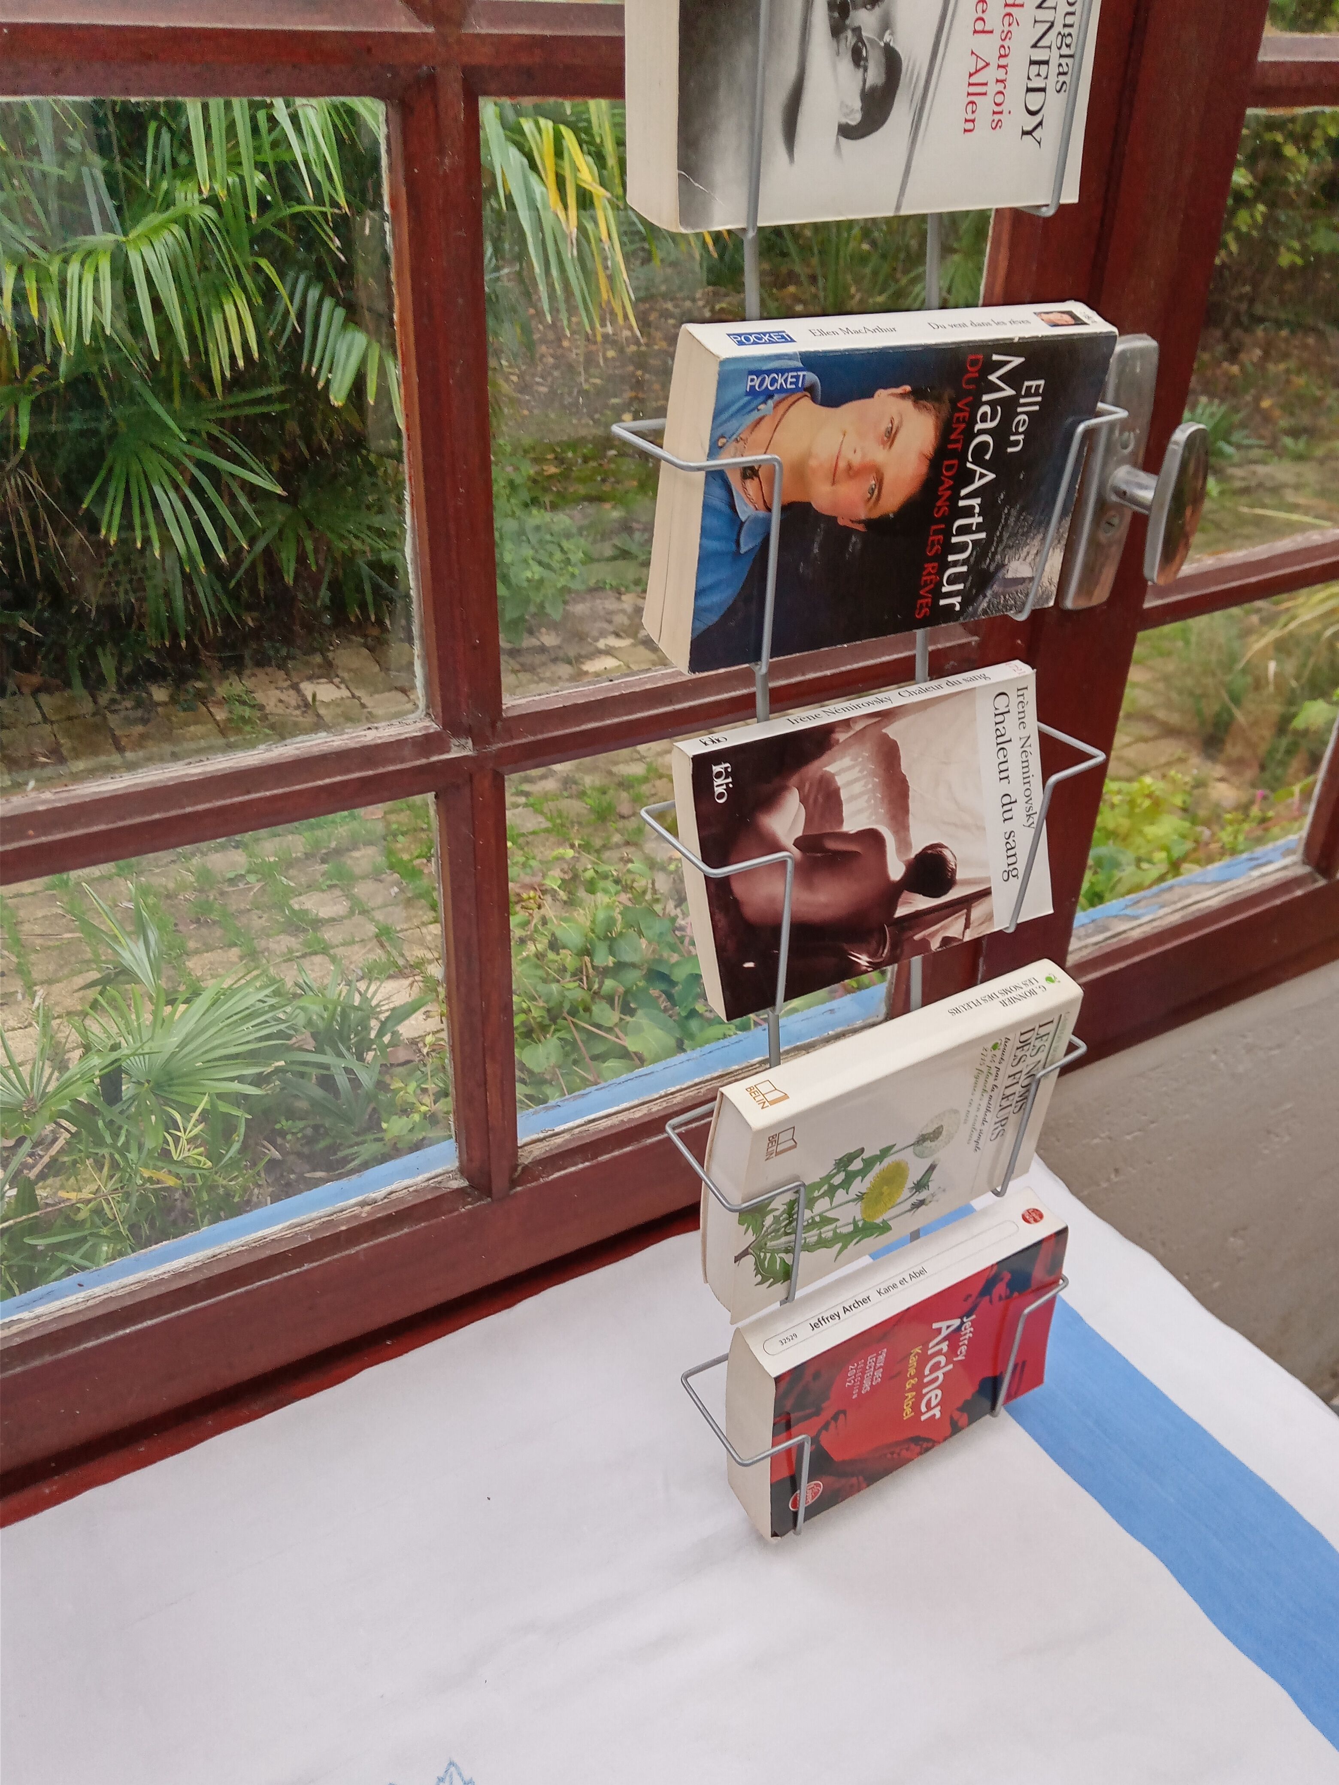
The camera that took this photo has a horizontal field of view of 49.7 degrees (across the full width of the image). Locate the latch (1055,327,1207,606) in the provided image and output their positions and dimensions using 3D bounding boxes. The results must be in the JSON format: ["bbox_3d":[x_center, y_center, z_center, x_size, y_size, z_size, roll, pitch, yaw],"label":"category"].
[{"bbox_3d":[0.242,-0.206,0.742,0.033,0.141,0.055,-16,35,-27],"label":"latch"}]

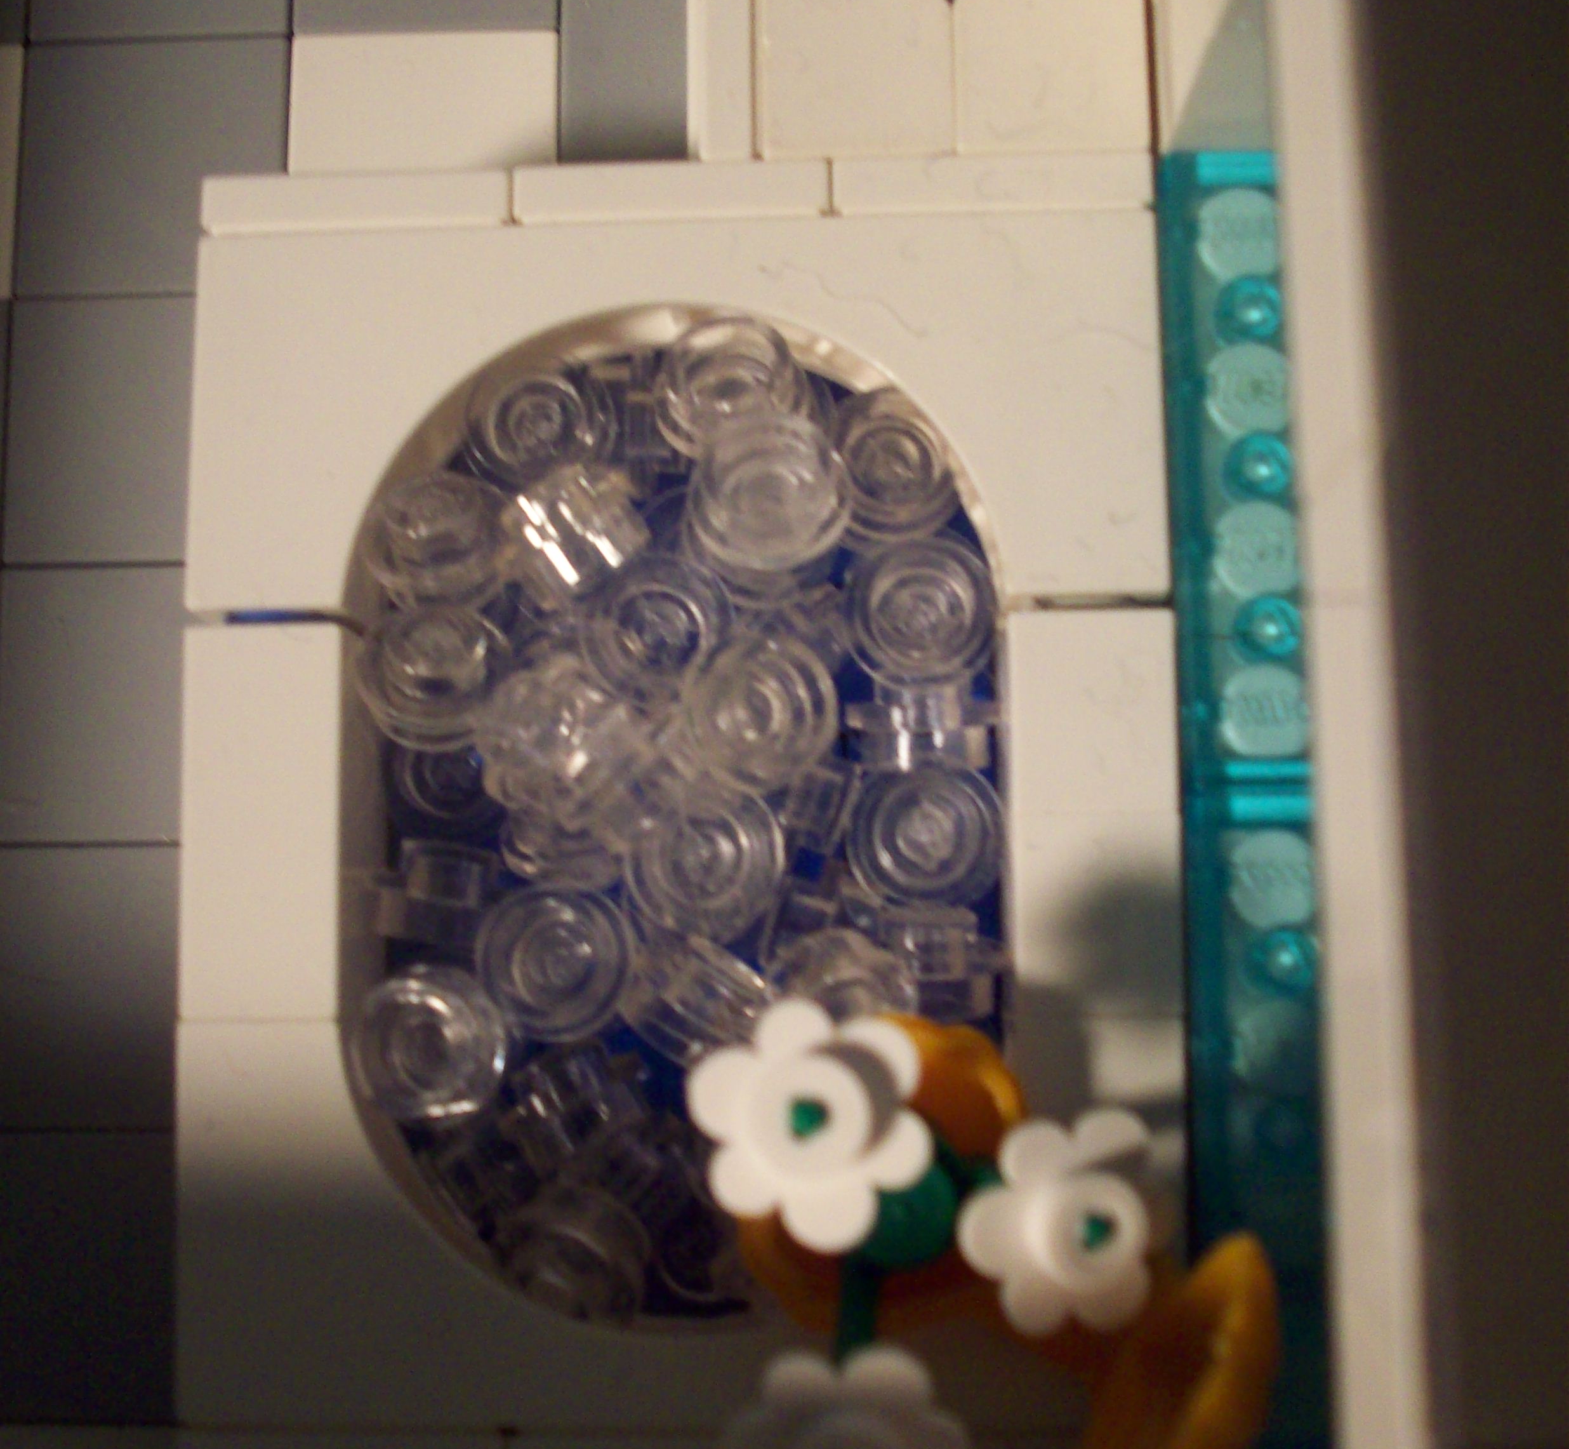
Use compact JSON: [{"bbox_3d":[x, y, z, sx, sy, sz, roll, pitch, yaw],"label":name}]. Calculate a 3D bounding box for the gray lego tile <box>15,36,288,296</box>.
[{"bbox_3d":[-0.037,-0.033,0.134,0.016,0.003,0.016,-1,82,2],"label":"gray lego tile"}]

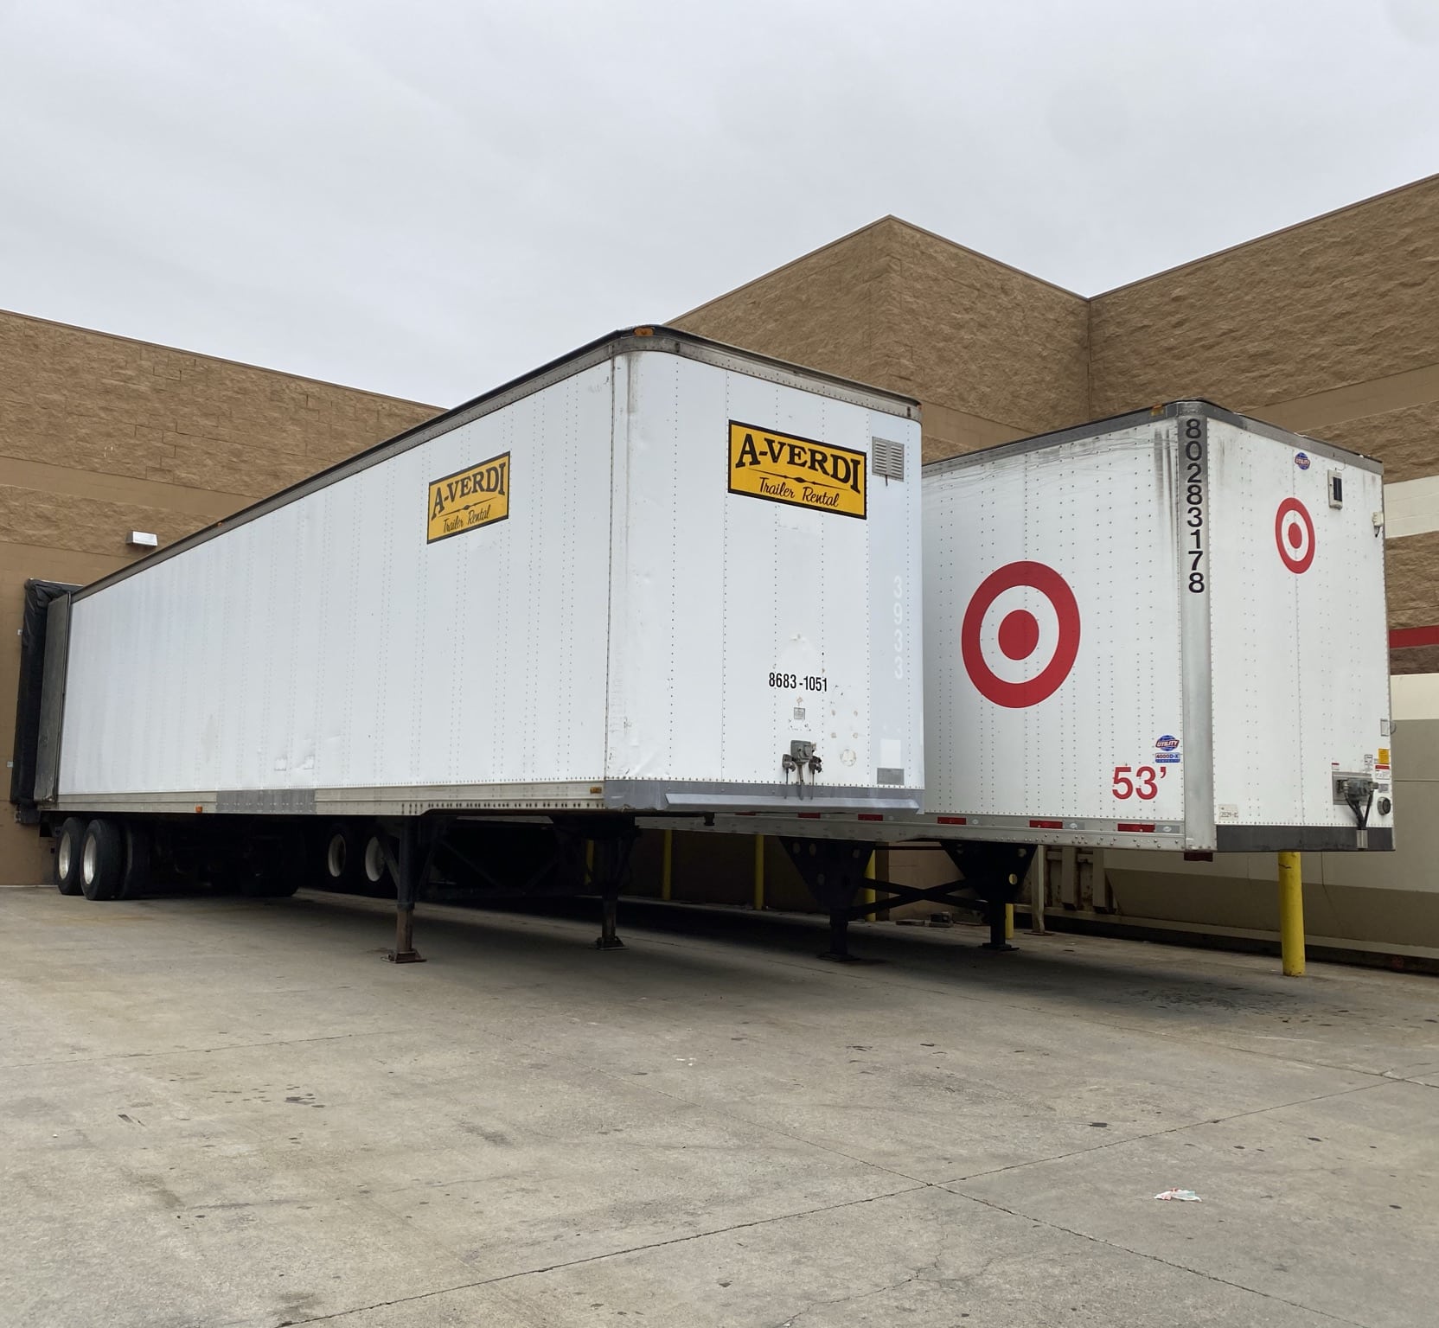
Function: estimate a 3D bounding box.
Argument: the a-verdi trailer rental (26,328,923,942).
[{"bbox_3d":[-4.057,0.650,14.119,2.590,4.086,14.500,6,-8,-39],"label":"a-verdi trailer rental"}]

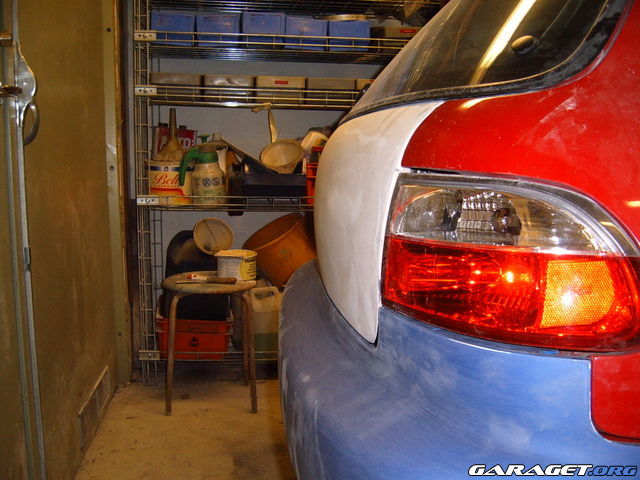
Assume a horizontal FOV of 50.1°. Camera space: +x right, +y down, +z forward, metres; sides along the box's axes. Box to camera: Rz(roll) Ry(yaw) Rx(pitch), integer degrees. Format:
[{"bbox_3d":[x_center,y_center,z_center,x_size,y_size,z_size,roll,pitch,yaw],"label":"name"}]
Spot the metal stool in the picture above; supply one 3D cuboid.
[{"bbox_3d":[-0.398,0.365,2.495,0.340,0.452,0.340,-1,8,-11],"label":"metal stool"}]

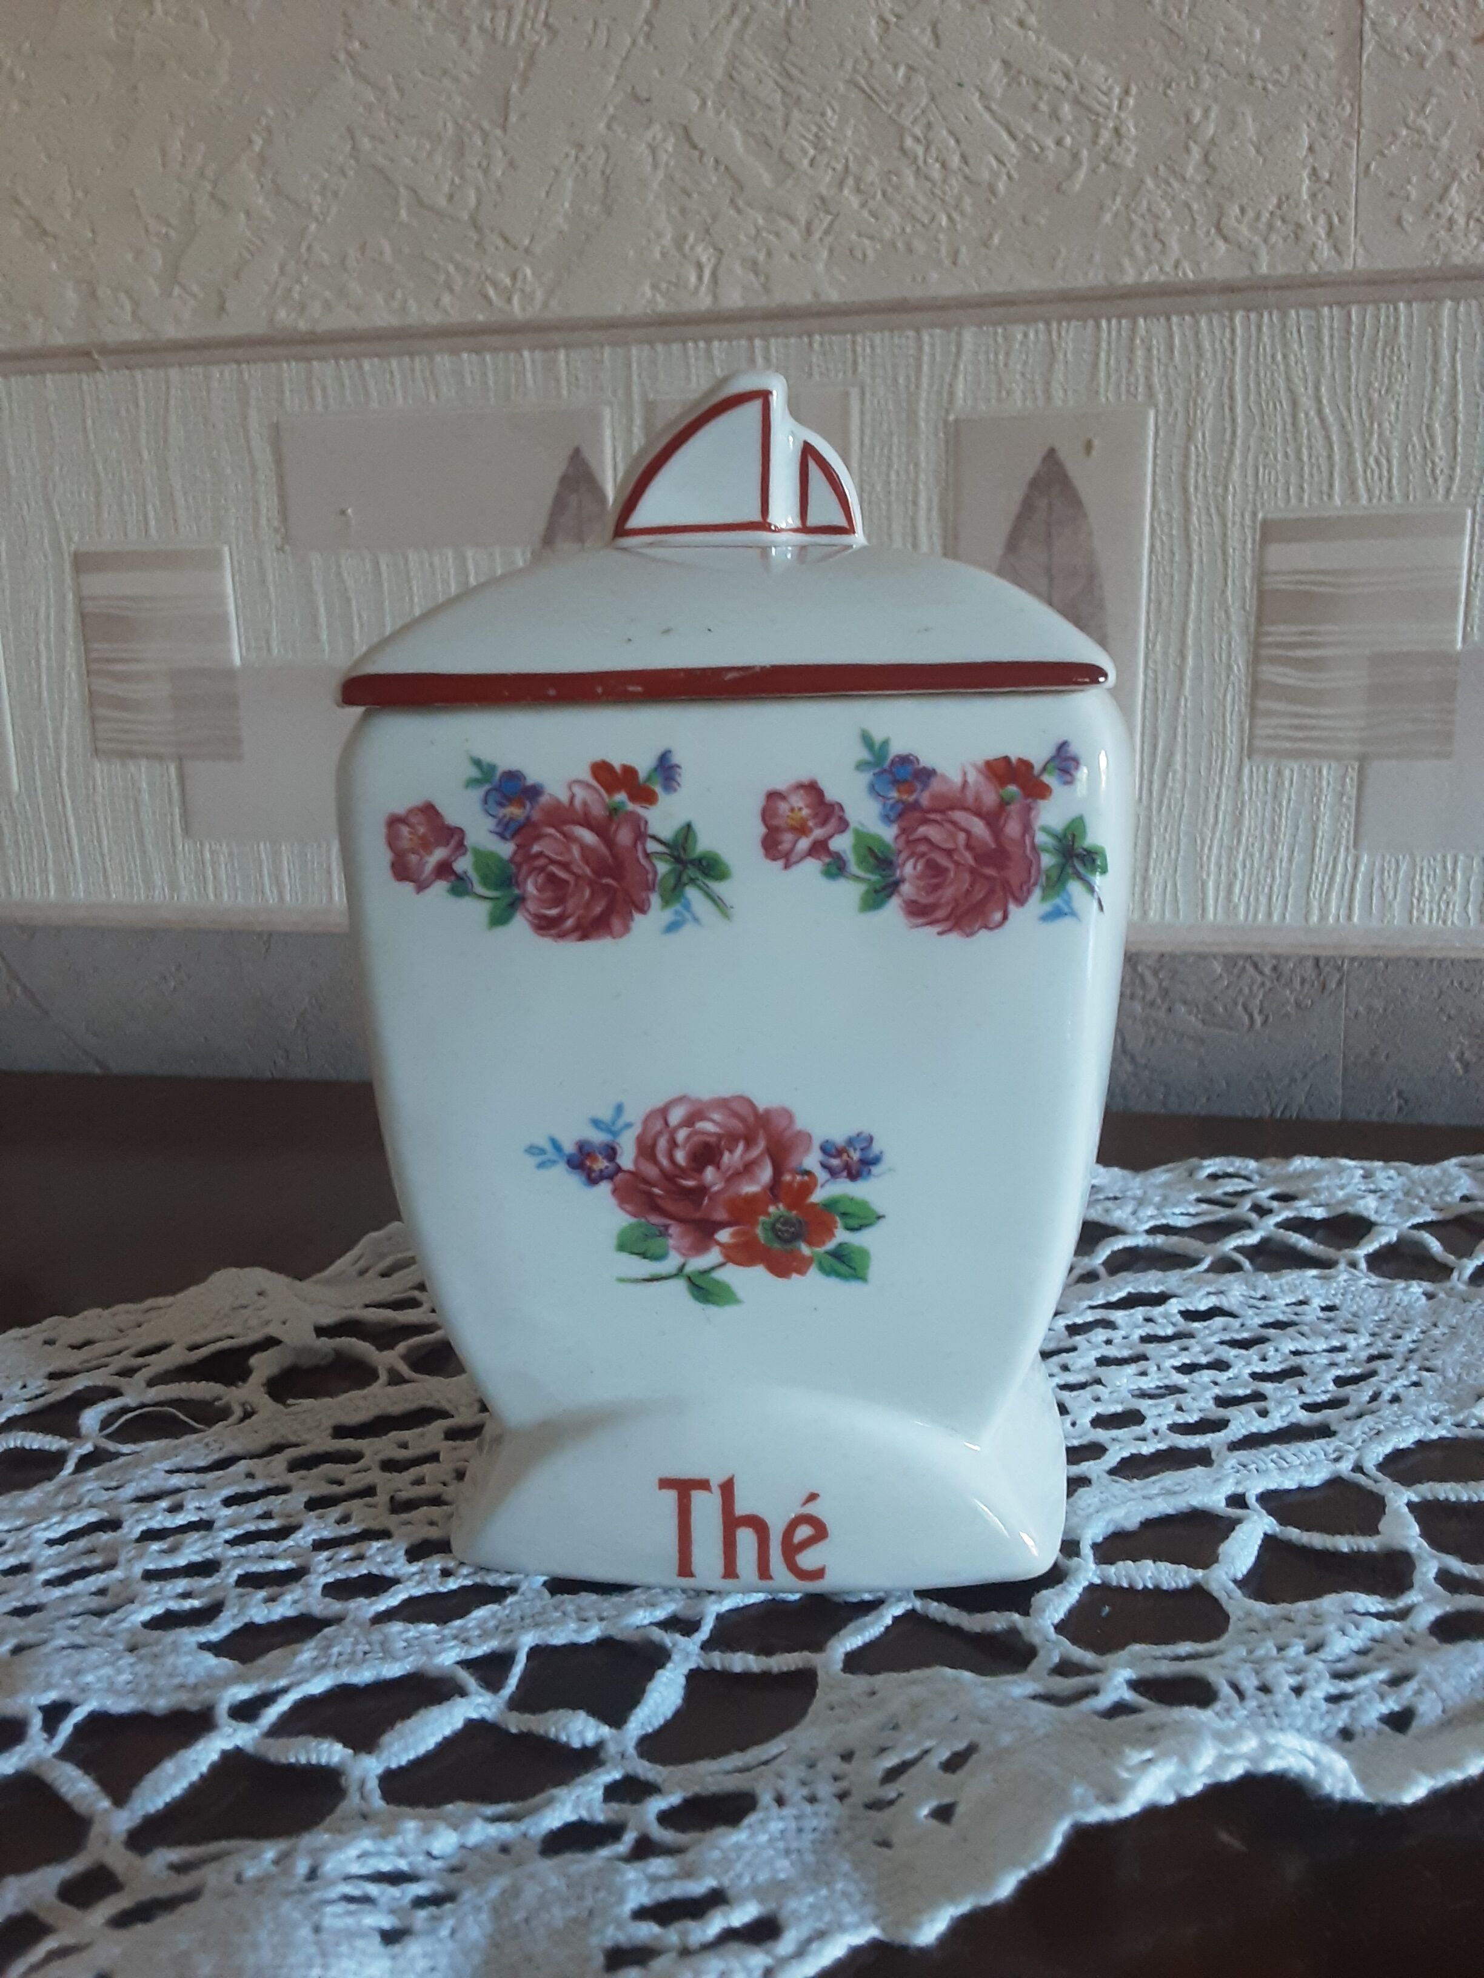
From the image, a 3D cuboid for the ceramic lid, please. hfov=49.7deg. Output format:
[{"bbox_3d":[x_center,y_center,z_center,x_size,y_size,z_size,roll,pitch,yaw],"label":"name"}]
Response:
[{"bbox_3d":[-0.003,-0.082,0.289,0.124,0.057,0.084,0,11,3],"label":"ceramic lid"}]

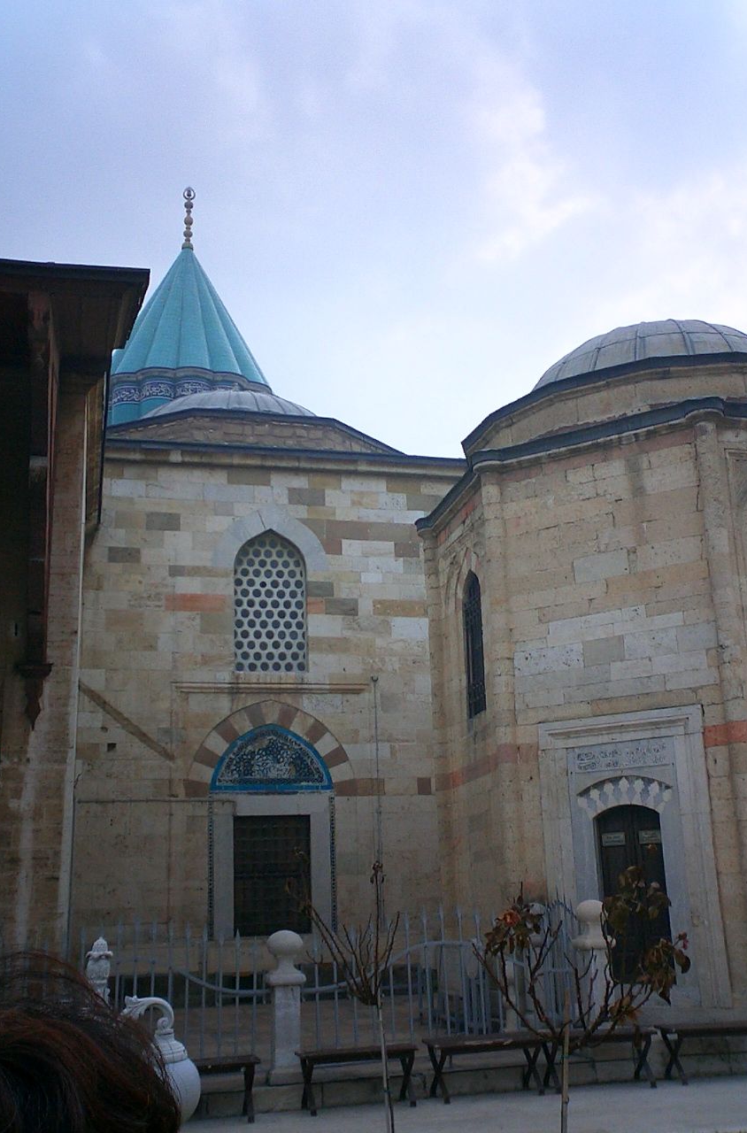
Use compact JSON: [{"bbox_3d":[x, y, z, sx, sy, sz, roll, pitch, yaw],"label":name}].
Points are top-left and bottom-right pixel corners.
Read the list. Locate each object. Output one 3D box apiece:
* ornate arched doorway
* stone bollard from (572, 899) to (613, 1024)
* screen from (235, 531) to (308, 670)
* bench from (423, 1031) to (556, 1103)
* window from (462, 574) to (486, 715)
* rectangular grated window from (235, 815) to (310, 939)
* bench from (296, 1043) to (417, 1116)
[{"bbox_3d":[3.379,4.183,15.624,0.930,2.220,0.220,-12,-19,30],"label":"ornate arched doorway"},{"bbox_3d":[2.214,3.992,12.165,0.350,1.262,0.350,3,-17,-15],"label":"stone bollard"},{"bbox_3d":[-1.776,0.584,20.566,1.220,2.540,0.200,2,-17,-13],"label":"screen"},{"bbox_3d":[1.036,4.609,11.127,1.060,0.475,0.420,3,-17,-15],"label":"bench"},{"bbox_3d":[1.573,1.161,18.843,0.170,2.300,0.840,2,-17,-13],"label":"window"},{"bbox_3d":[-1.617,4.906,19.286,1.250,1.900,0.180,2,-17,-13],"label":"rectangular grated window"},{"bbox_3d":[-0.163,4.525,10.709,1.060,0.475,0.420,3,-17,-15],"label":"bench"}]

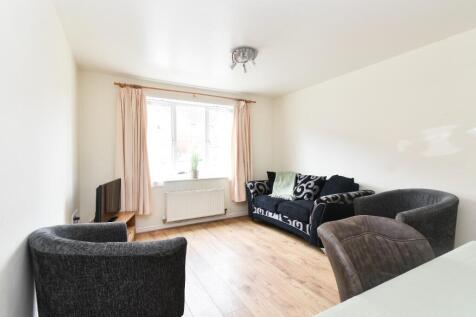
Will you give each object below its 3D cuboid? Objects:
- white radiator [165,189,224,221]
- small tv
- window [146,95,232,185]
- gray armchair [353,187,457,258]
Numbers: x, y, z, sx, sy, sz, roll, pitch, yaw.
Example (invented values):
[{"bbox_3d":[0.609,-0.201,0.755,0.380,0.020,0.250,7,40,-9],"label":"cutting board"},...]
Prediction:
[{"bbox_3d":[-0.690,0.773,3.335,1.000,0.460,0.100,0,1,-26],"label":"white radiator"},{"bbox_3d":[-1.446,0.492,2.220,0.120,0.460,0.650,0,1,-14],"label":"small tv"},{"bbox_3d":[-0.775,-0.293,3.430,1.580,1.350,0.120,0,1,-26],"label":"window"},{"bbox_3d":[1.725,0.755,2.015,0.670,0.770,0.700,0,1,-7],"label":"gray armchair"}]

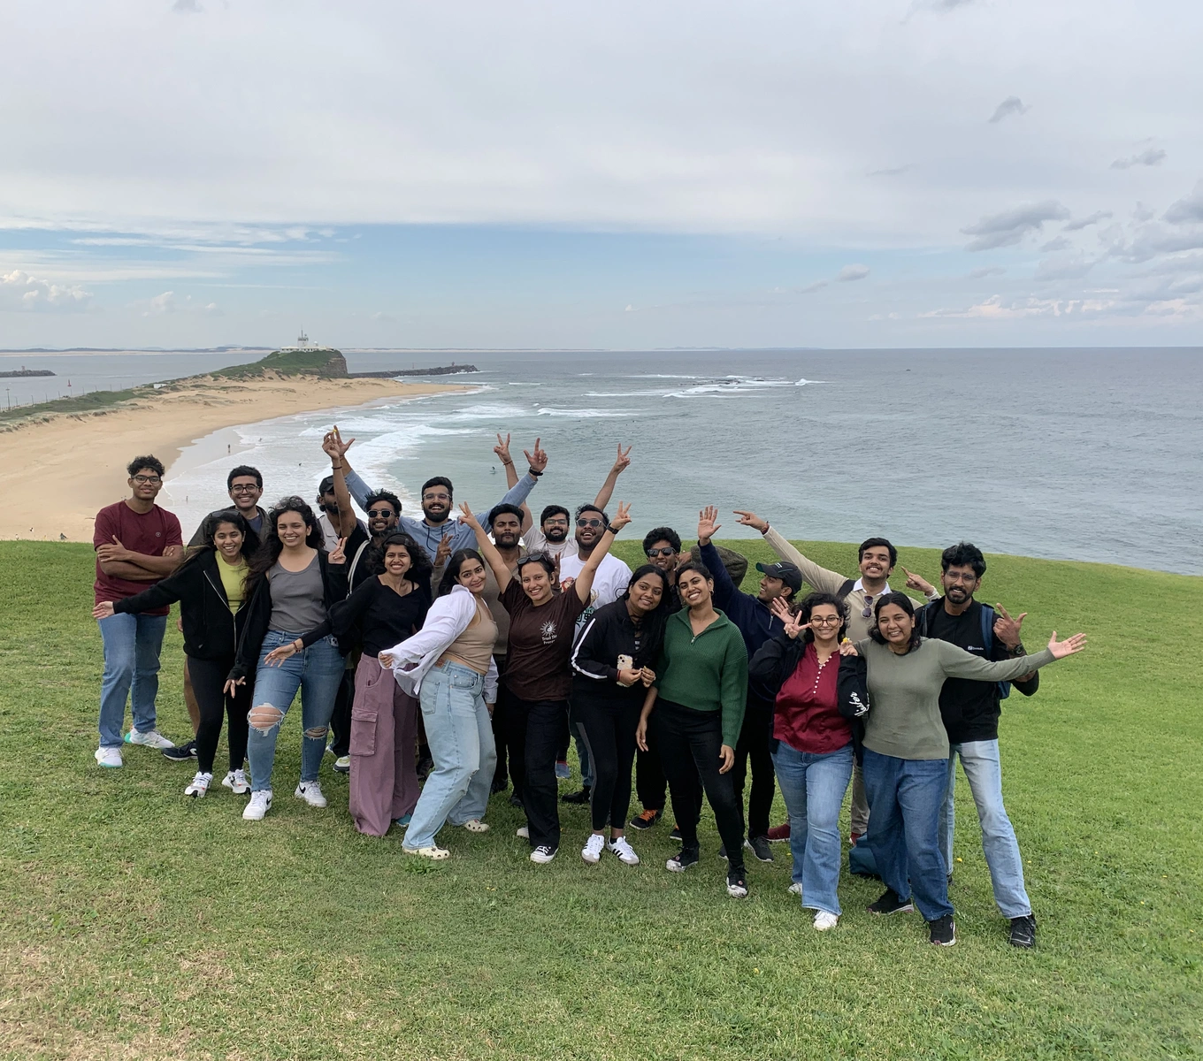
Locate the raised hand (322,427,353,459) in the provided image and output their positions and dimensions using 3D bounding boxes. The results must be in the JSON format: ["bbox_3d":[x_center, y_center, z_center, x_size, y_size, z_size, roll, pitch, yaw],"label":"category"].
[{"bbox_3d":[-1.386,-0.460,5.600,0.160,0.170,0.090,-5,10,-8],"label":"raised hand"}]

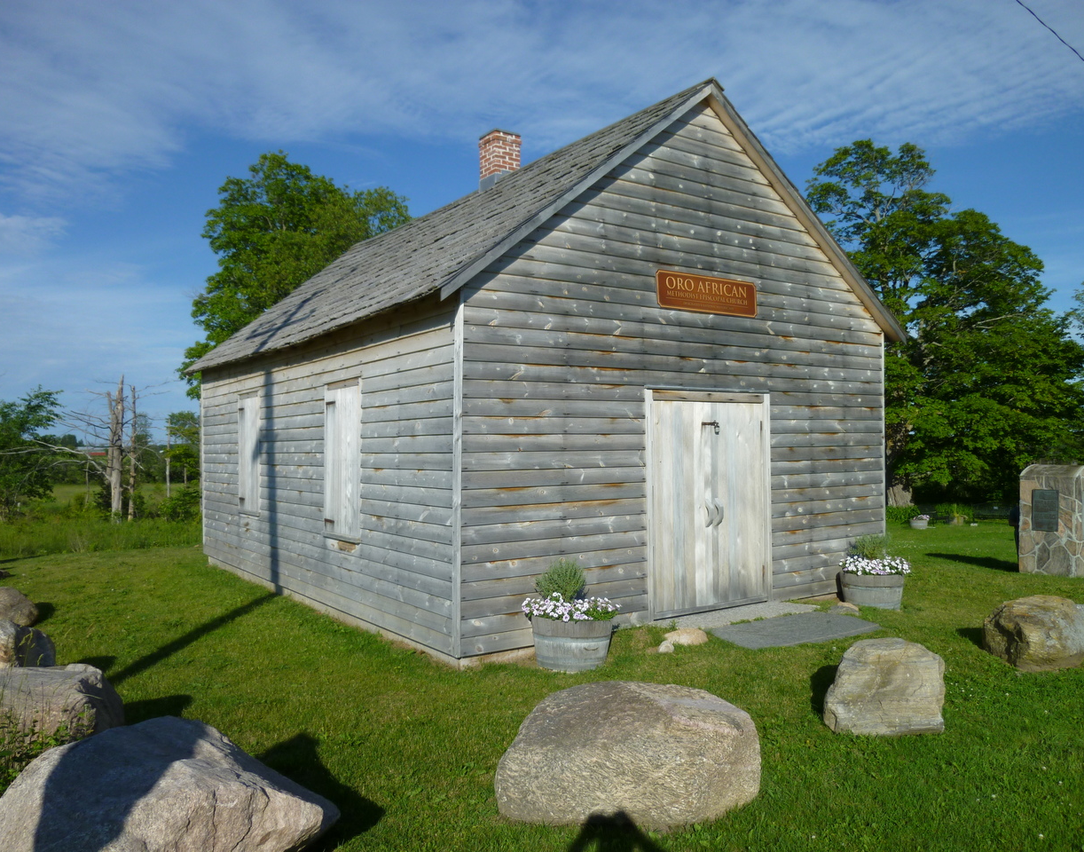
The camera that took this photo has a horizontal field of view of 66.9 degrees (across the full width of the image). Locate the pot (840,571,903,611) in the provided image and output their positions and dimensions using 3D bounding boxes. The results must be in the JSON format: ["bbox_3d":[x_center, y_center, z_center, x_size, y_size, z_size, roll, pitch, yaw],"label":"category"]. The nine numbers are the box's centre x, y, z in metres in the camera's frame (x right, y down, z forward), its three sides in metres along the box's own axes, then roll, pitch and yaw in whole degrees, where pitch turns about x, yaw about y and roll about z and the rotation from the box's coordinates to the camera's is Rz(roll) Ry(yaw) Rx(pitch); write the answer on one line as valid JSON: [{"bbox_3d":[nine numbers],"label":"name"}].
[{"bbox_3d":[3.701,1.806,9.052,0.643,0.356,0.643,1,-2,-35],"label":"pot"}]

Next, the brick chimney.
[{"bbox_3d":[-0.572,-3.582,11.262,0.410,0.770,0.410,1,-2,-35],"label":"brick chimney"}]

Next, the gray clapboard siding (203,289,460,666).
[{"bbox_3d":[-3.171,0.462,10.206,0.120,3.036,8.910,1,-2,-35],"label":"gray clapboard siding"}]

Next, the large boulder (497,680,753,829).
[{"bbox_3d":[0.419,1.538,4.017,1.250,0.540,0.820,-1,-2,6],"label":"large boulder"}]

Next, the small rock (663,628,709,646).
[{"bbox_3d":[1.308,1.866,7.312,0.370,0.130,0.280,-1,-2,10],"label":"small rock"}]

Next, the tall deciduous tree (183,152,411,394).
[{"bbox_3d":[-8.936,-3.360,30.095,9.000,13.357,9.000,0,-2,0],"label":"tall deciduous tree"}]

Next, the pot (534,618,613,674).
[{"bbox_3d":[0.250,1.743,6.660,0.660,0.368,0.660,0,-2,0],"label":"pot"}]

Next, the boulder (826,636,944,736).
[{"bbox_3d":[2.092,1.582,5.045,0.690,0.500,0.480,-1,-2,22],"label":"boulder"}]

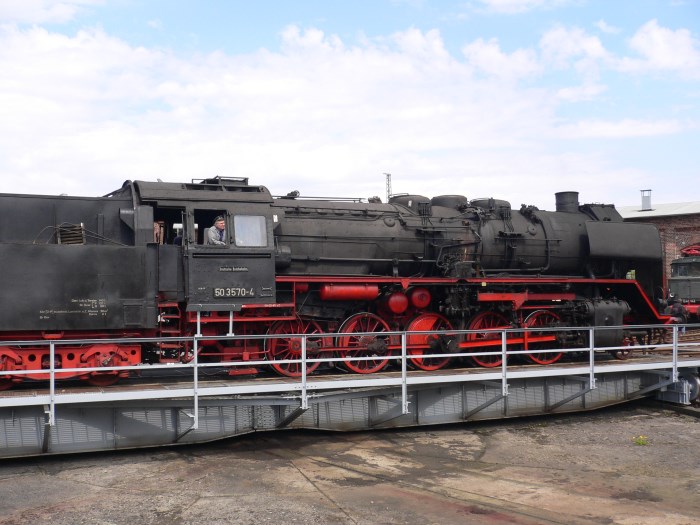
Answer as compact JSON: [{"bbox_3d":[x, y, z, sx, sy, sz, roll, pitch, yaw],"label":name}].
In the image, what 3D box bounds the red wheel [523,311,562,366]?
[{"bbox_3d":[4.921,1.899,18.008,1.400,1.400,0.160,1,-2,-22],"label":"red wheel"}]

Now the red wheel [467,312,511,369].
[{"bbox_3d":[3.391,1.875,17.391,1.400,1.400,0.160,1,-2,-22],"label":"red wheel"}]

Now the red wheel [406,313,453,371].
[{"bbox_3d":[1.862,1.851,16.773,1.400,1.400,0.160,1,-2,-22],"label":"red wheel"}]

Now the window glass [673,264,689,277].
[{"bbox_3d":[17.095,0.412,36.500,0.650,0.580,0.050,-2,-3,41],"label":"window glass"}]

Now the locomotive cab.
[{"bbox_3d":[-3.356,-0.450,15.546,2.740,2.920,3.000,1,-2,-22],"label":"locomotive cab"}]

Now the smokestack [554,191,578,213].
[{"bbox_3d":[5.917,-1.643,19.339,0.640,0.580,0.640,0,-2,0],"label":"smokestack"}]

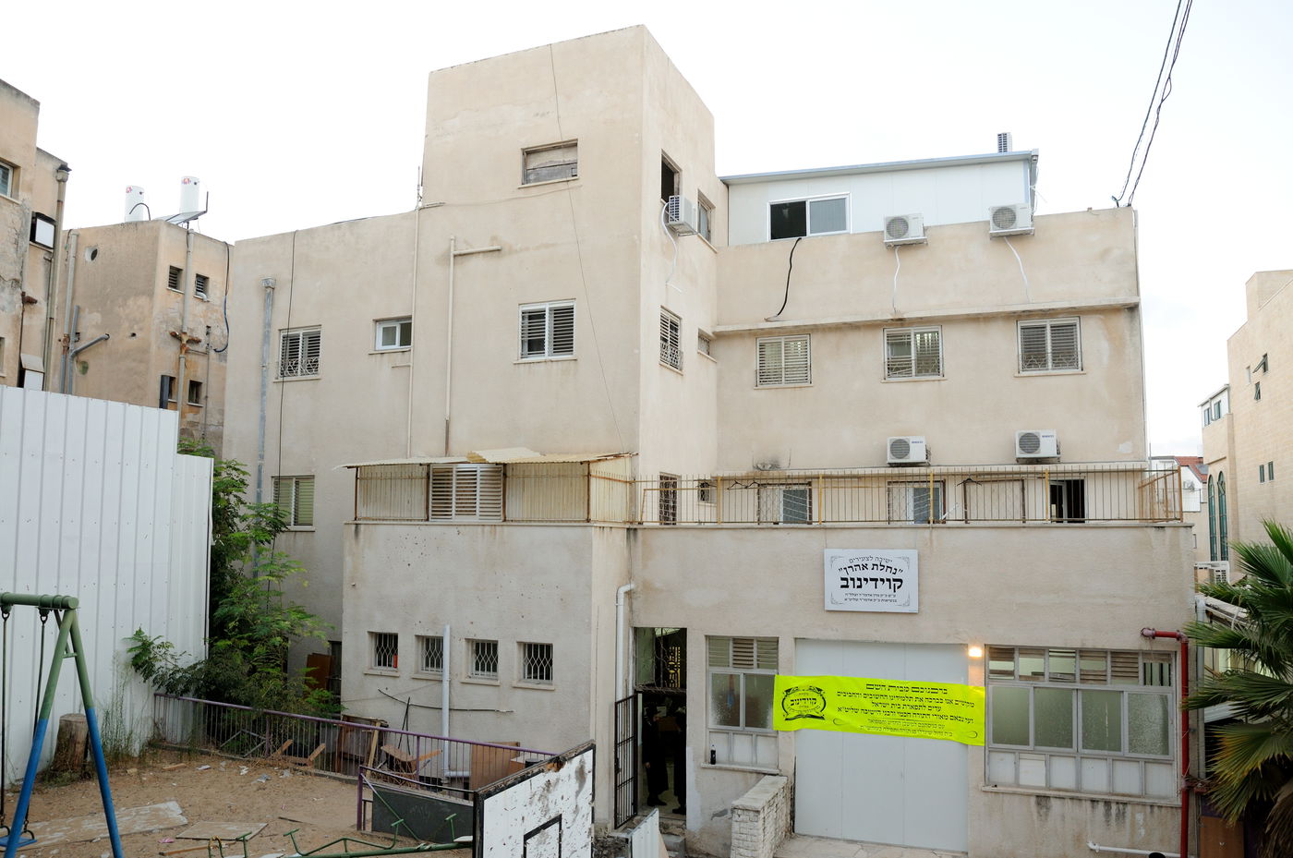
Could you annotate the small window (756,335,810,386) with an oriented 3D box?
[{"bbox_3d":[3.014,-1.498,19.721,1.235,1.088,0.120,-2,-6,22],"label":"small window"}]

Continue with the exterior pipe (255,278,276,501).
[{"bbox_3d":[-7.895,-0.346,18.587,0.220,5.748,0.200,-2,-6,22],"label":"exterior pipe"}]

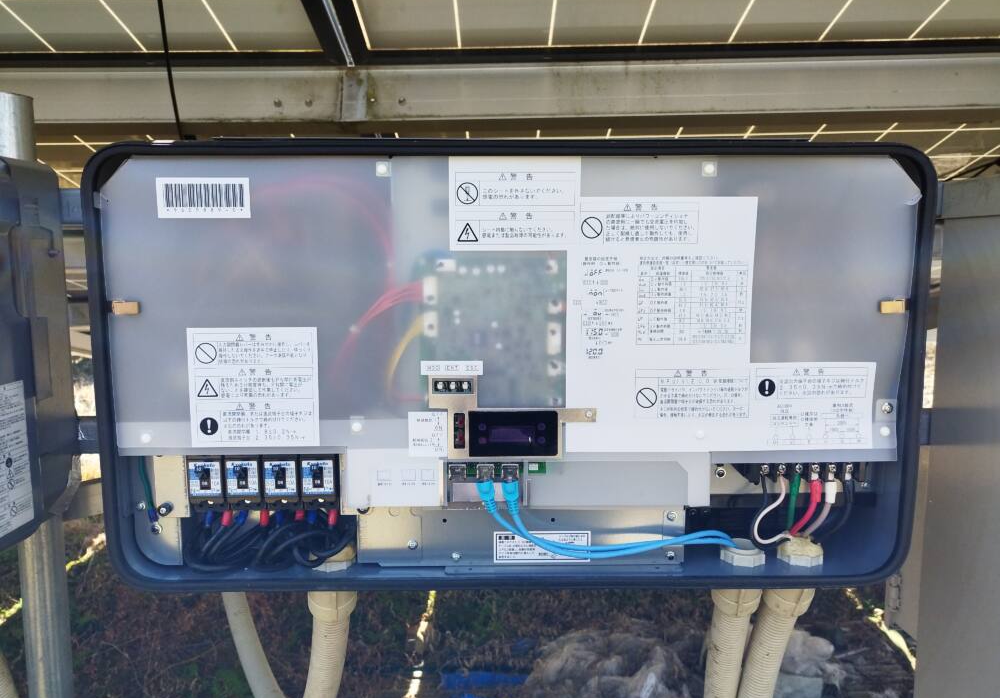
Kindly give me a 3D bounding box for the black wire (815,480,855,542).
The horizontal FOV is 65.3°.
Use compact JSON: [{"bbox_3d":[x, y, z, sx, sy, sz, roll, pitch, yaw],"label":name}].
[{"bbox_3d":[0.319,0.154,0.744,0.040,0.072,0.035,0,7,0],"label":"black wire"}]

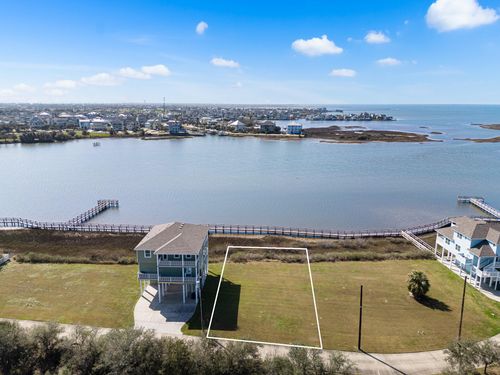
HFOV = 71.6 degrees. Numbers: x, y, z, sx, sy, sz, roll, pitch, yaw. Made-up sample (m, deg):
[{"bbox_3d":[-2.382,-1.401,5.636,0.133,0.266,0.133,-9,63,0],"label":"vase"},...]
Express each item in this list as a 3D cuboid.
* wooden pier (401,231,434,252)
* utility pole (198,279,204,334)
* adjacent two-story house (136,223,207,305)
[{"bbox_3d":[46.914,15.651,96.026,1.750,1.600,15.746,-1,14,-6],"label":"wooden pier"},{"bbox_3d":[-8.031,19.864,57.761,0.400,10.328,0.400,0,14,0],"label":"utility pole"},{"bbox_3d":[-15.970,14.486,73.633,12.941,13.351,15.611,0,14,1],"label":"adjacent two-story house"}]

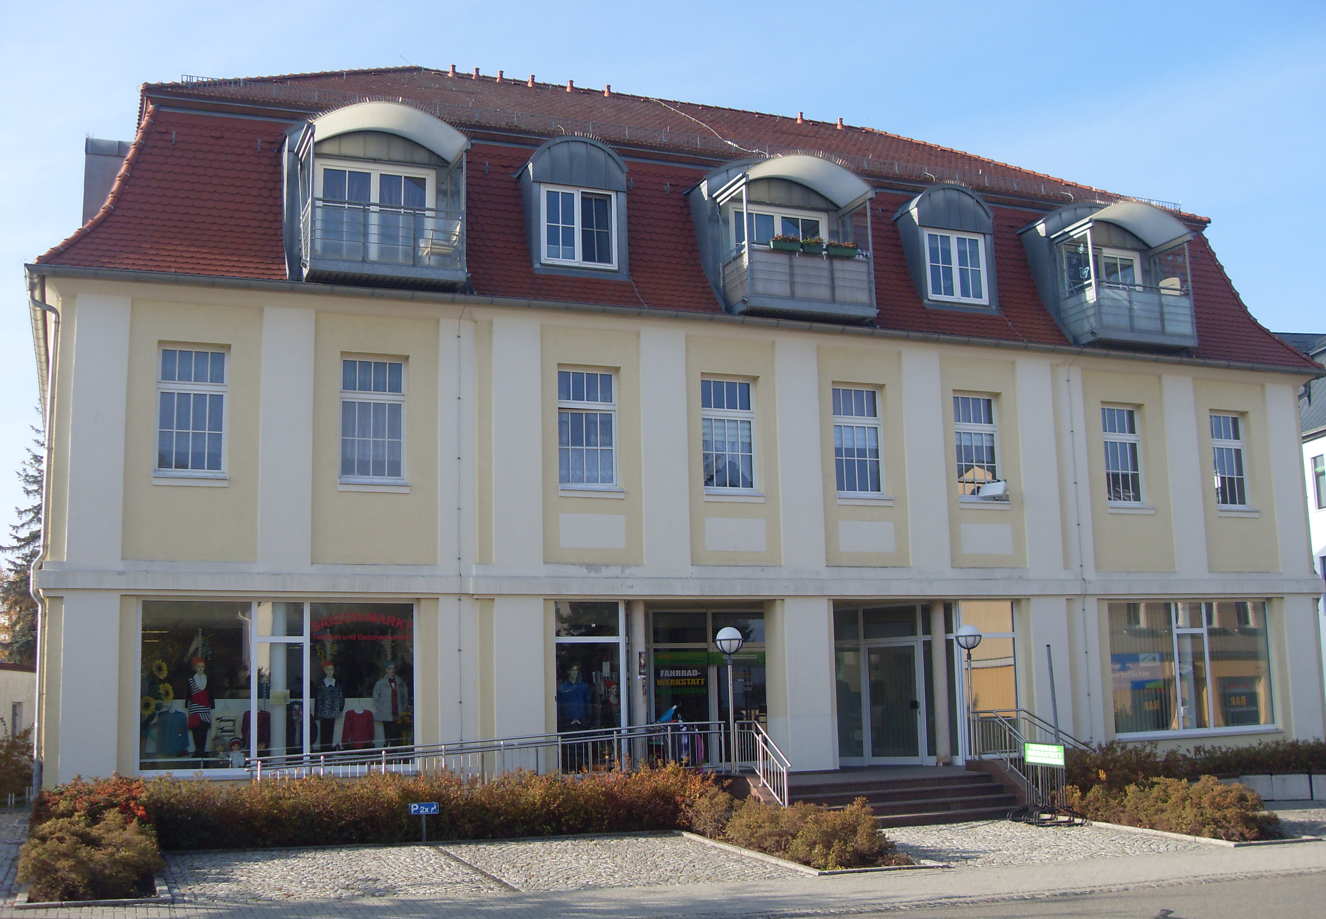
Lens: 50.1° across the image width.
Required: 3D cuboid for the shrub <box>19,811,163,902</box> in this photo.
[{"bbox_3d":[-5.819,4.006,14.504,1.380,0.780,1.700,2,-10,-21],"label":"shrub"}]

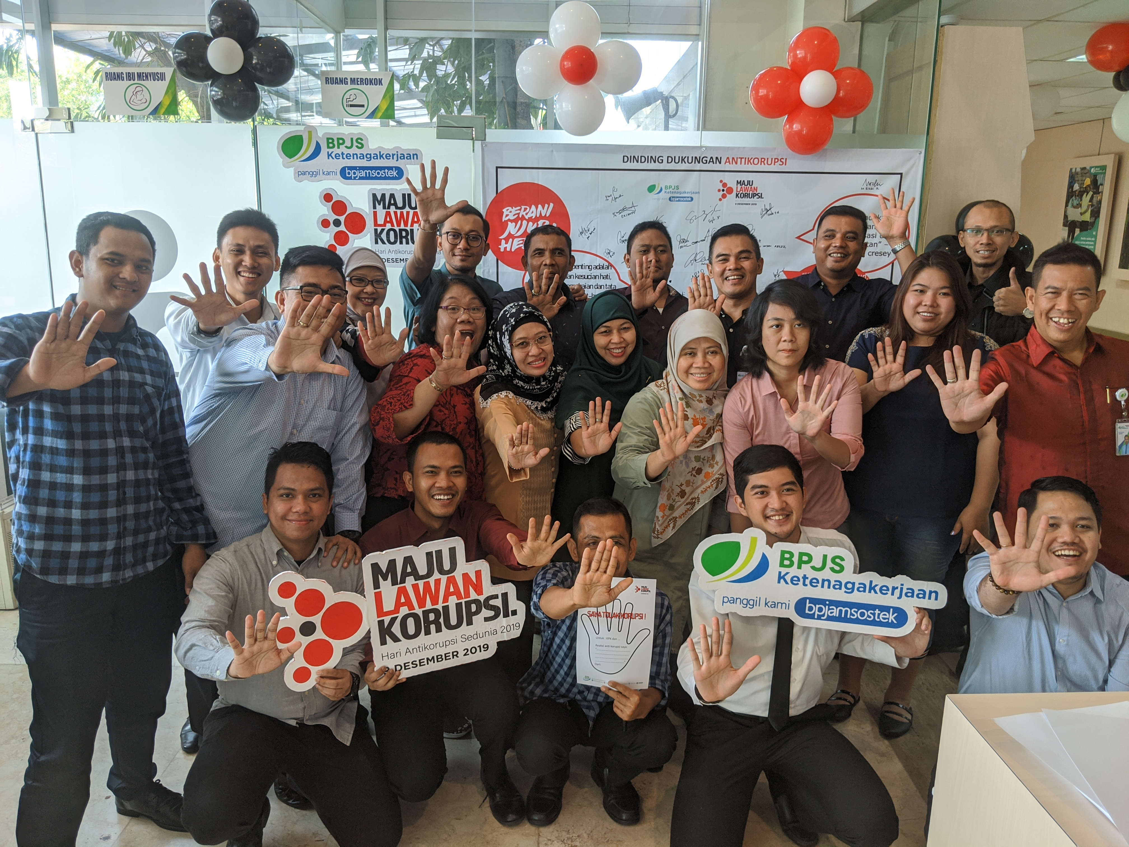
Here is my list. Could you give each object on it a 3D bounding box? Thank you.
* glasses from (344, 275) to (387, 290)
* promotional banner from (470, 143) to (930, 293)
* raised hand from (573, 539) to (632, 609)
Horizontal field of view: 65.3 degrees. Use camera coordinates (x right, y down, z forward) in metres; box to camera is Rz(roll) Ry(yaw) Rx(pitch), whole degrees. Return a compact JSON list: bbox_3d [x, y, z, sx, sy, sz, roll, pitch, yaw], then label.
[{"bbox_3d":[-0.659,-0.467,2.894,0.140,0.043,0.140,2,11,-21],"label":"glasses"},{"bbox_3d":[0.602,-0.702,3.889,1.910,1.000,0.020,0,13,-3],"label":"promotional banner"},{"bbox_3d":[0.089,0.359,2.100,0.135,0.175,0.070,23,-4,4],"label":"raised hand"}]

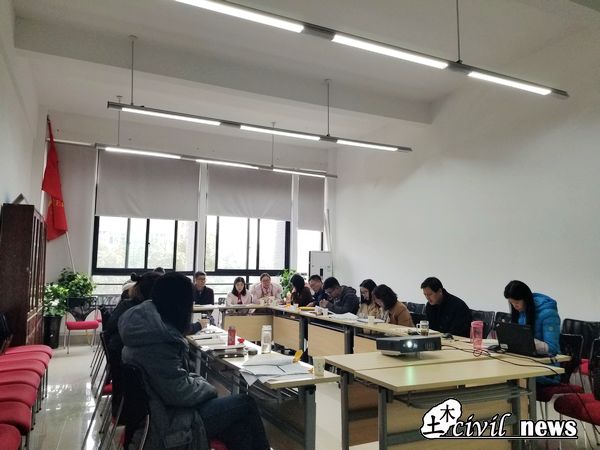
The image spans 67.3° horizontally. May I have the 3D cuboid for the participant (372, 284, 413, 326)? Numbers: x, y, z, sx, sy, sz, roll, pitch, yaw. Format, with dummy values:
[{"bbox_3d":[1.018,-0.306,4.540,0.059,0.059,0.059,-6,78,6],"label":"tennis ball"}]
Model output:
[{"bbox_3d":[0.920,1.182,4.478,0.720,1.180,0.500,4,-7,-31],"label":"participant"}]

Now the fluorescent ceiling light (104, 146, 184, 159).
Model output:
[{"bbox_3d":[-2.671,-1.224,7.738,1.230,0.070,0.110,4,-6,-25],"label":"fluorescent ceiling light"}]

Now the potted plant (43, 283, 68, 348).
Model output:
[{"bbox_3d":[-4.196,1.576,7.851,0.460,1.120,0.460,3,-7,-26],"label":"potted plant"}]

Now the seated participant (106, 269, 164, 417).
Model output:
[{"bbox_3d":[-0.853,0.952,2.898,0.700,1.240,0.500,5,-7,-34],"label":"seated participant"}]

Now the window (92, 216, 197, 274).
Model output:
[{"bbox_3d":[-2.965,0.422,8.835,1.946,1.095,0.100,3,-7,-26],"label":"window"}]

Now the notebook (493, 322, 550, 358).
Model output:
[{"bbox_3d":[1.721,0.863,3.444,0.270,0.210,0.350,3,-6,-23],"label":"notebook"}]

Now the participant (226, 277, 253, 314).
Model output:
[{"bbox_3d":[-1.064,1.525,7.754,0.460,1.240,0.700,3,-7,-26],"label":"participant"}]

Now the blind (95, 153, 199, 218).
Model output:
[{"bbox_3d":[-2.728,-0.685,8.267,1.850,1.207,0.080,3,-6,-25],"label":"blind"}]

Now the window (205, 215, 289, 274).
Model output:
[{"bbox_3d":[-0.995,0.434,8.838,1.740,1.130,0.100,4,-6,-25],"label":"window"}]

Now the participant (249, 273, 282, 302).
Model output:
[{"bbox_3d":[-0.581,1.421,7.297,0.520,1.210,0.720,3,-6,-23],"label":"participant"}]

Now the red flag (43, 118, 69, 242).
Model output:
[{"bbox_3d":[-3.999,-0.758,7.441,0.384,2.028,0.200,3,-6,-25],"label":"red flag"}]

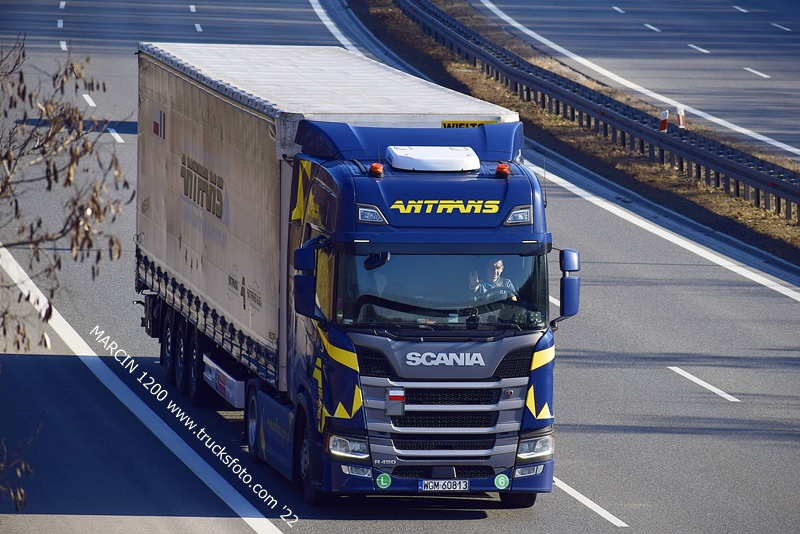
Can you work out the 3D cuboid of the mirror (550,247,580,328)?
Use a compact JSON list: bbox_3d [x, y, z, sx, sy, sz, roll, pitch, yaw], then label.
[{"bbox_3d":[1.700,0.220,52.817,0.270,0.800,0.190,-1,6,-15],"label":"mirror"}]

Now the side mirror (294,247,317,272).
[{"bbox_3d":[-0.962,-0.076,52.328,0.200,0.220,0.150,0,6,-5],"label":"side mirror"}]

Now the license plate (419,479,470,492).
[{"bbox_3d":[0.446,2.220,52.300,0.520,0.114,0.020,0,6,-10],"label":"license plate"}]

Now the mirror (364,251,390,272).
[{"bbox_3d":[-0.228,-0.081,52.169,0.250,0.180,0.130,-11,8,1],"label":"mirror"}]

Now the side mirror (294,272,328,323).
[{"bbox_3d":[-0.929,0.320,52.375,0.270,0.460,0.170,0,6,-5],"label":"side mirror"}]

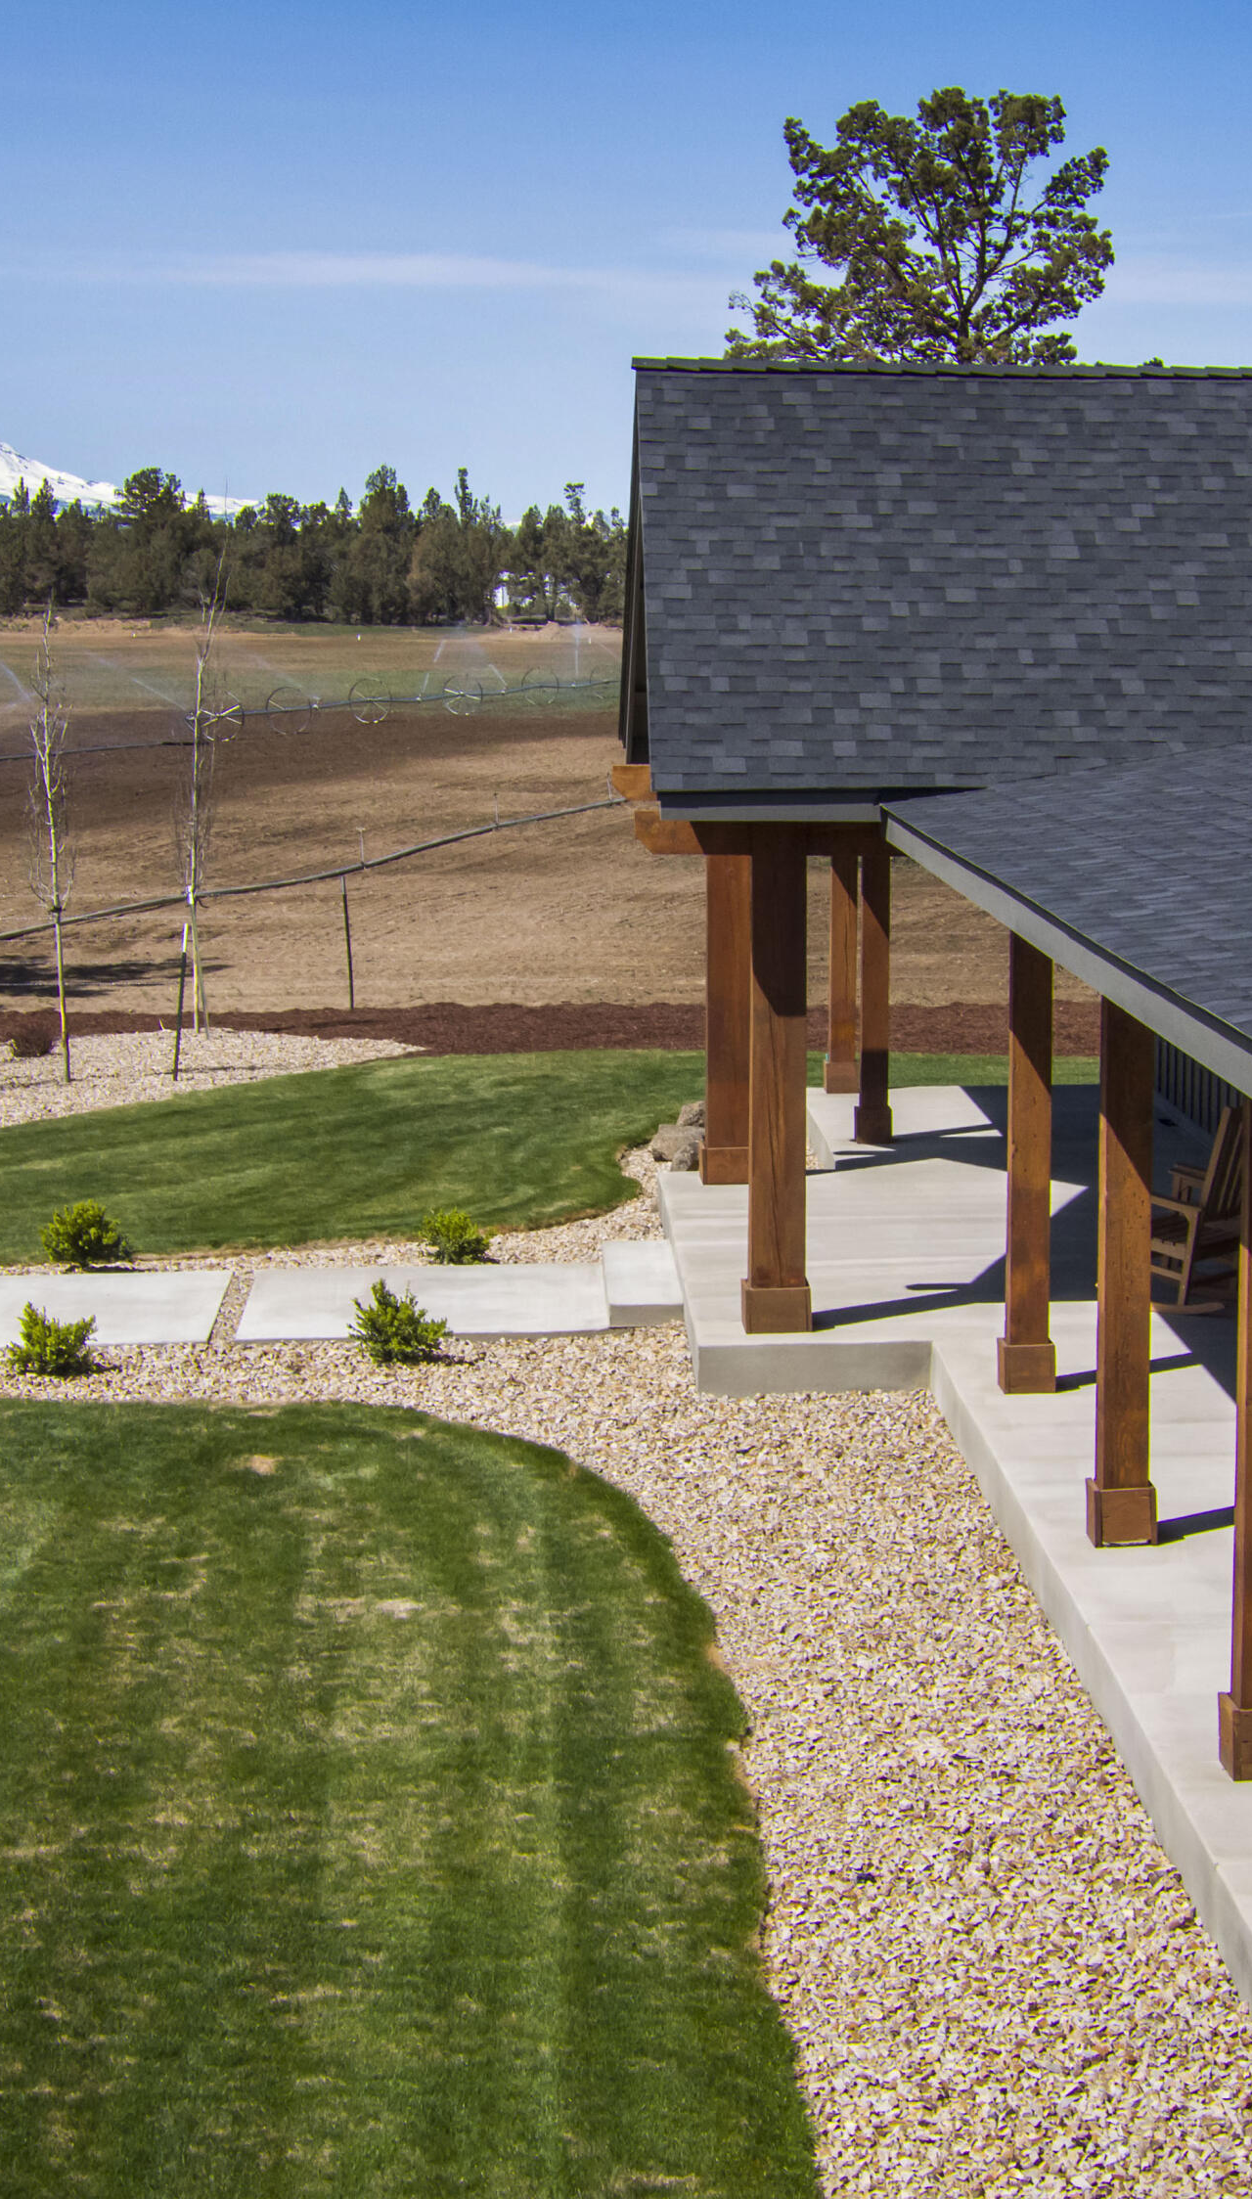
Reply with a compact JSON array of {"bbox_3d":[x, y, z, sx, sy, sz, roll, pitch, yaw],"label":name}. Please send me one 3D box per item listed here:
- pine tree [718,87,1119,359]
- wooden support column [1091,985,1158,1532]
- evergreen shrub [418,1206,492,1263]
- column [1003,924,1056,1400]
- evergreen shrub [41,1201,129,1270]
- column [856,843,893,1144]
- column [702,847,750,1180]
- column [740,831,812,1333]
[{"bbox_3d":[4.510,-9.153,62.837,6.100,11.439,6.100,0,7,-1],"label":"pine tree"},{"bbox_3d":[2.074,0.655,17.581,0.250,2.400,0.250,0,7,-1],"label":"wooden support column"},{"bbox_3d":[-1.138,0.899,28.045,0.463,0.376,0.463,0,7,-1],"label":"evergreen shrub"},{"bbox_3d":[1.993,0.249,20.932,0.250,2.400,0.250,0,7,-1],"label":"column"},{"bbox_3d":[-3.592,0.889,28.131,0.594,0.443,0.594,0,7,-1],"label":"evergreen shrub"},{"bbox_3d":[1.780,-0.872,30.380,0.250,2.350,0.250,0,7,-1],"label":"column"},{"bbox_3d":[0.688,-0.732,28.442,0.352,2.550,0.352,0,7,-1],"label":"column"},{"bbox_3d":[0.811,-0.054,22.729,0.352,2.580,0.352,0,7,-1],"label":"column"}]

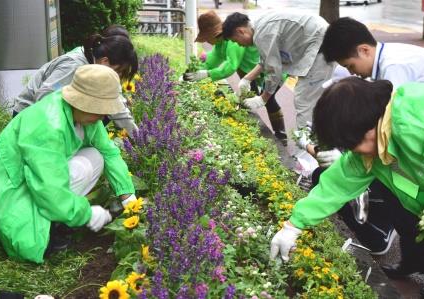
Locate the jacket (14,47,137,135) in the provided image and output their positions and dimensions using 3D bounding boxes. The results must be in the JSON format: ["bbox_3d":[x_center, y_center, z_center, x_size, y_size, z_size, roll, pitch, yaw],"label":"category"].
[{"bbox_3d":[-0.733,-0.308,4.850,0.620,0.480,0.480,3,12,14],"label":"jacket"}]

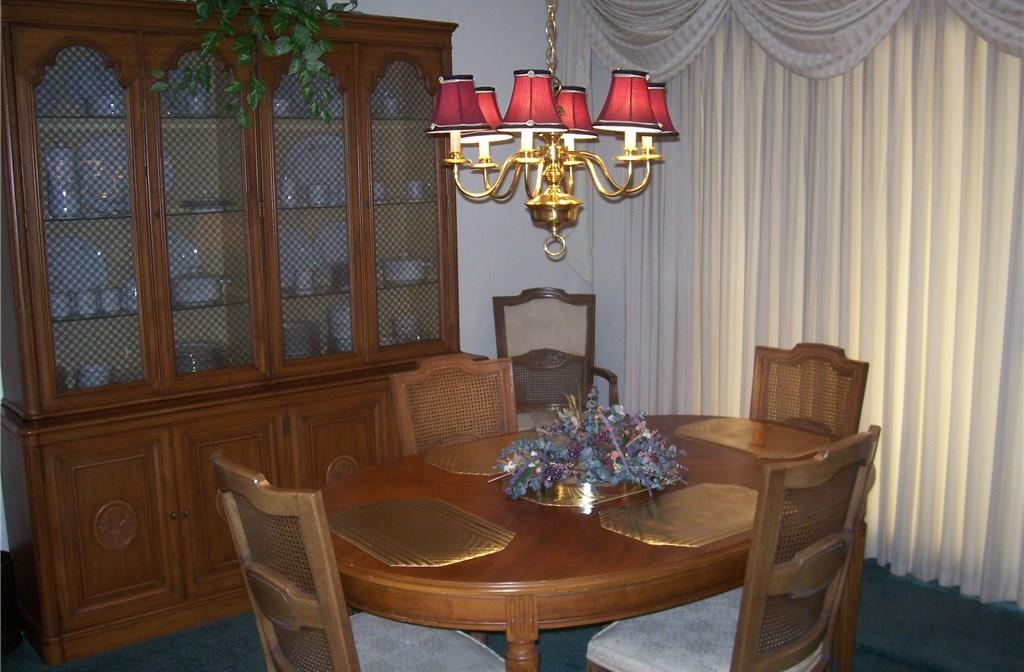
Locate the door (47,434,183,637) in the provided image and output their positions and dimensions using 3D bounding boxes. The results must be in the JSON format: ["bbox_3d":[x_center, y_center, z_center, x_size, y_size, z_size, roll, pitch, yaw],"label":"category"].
[{"bbox_3d":[-1.260,0.608,3.194,0.416,0.632,0.025,-8,12,-38],"label":"door"}]

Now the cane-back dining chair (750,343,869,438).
[{"bbox_3d":[0.773,0.520,3.117,0.540,0.985,0.510,-9,12,-40],"label":"cane-back dining chair"}]

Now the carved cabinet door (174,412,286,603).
[{"bbox_3d":[-0.944,0.566,3.443,0.418,0.632,0.025,-8,12,-38],"label":"carved cabinet door"}]

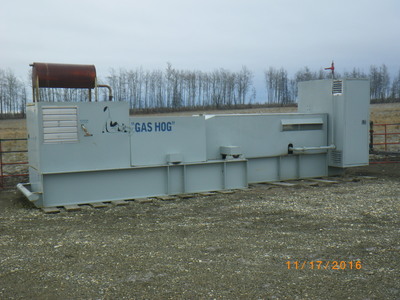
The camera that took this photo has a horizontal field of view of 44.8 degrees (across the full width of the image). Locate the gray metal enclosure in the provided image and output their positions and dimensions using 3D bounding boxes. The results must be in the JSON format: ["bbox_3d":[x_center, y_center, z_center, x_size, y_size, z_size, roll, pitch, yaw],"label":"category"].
[{"bbox_3d":[0.226,-0.403,10.660,7.890,2.317,1.792,-3,5,-28],"label":"gray metal enclosure"}]

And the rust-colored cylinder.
[{"bbox_3d":[-2.532,-1.373,9.071,1.102,0.453,0.453,-3,5,-28],"label":"rust-colored cylinder"}]

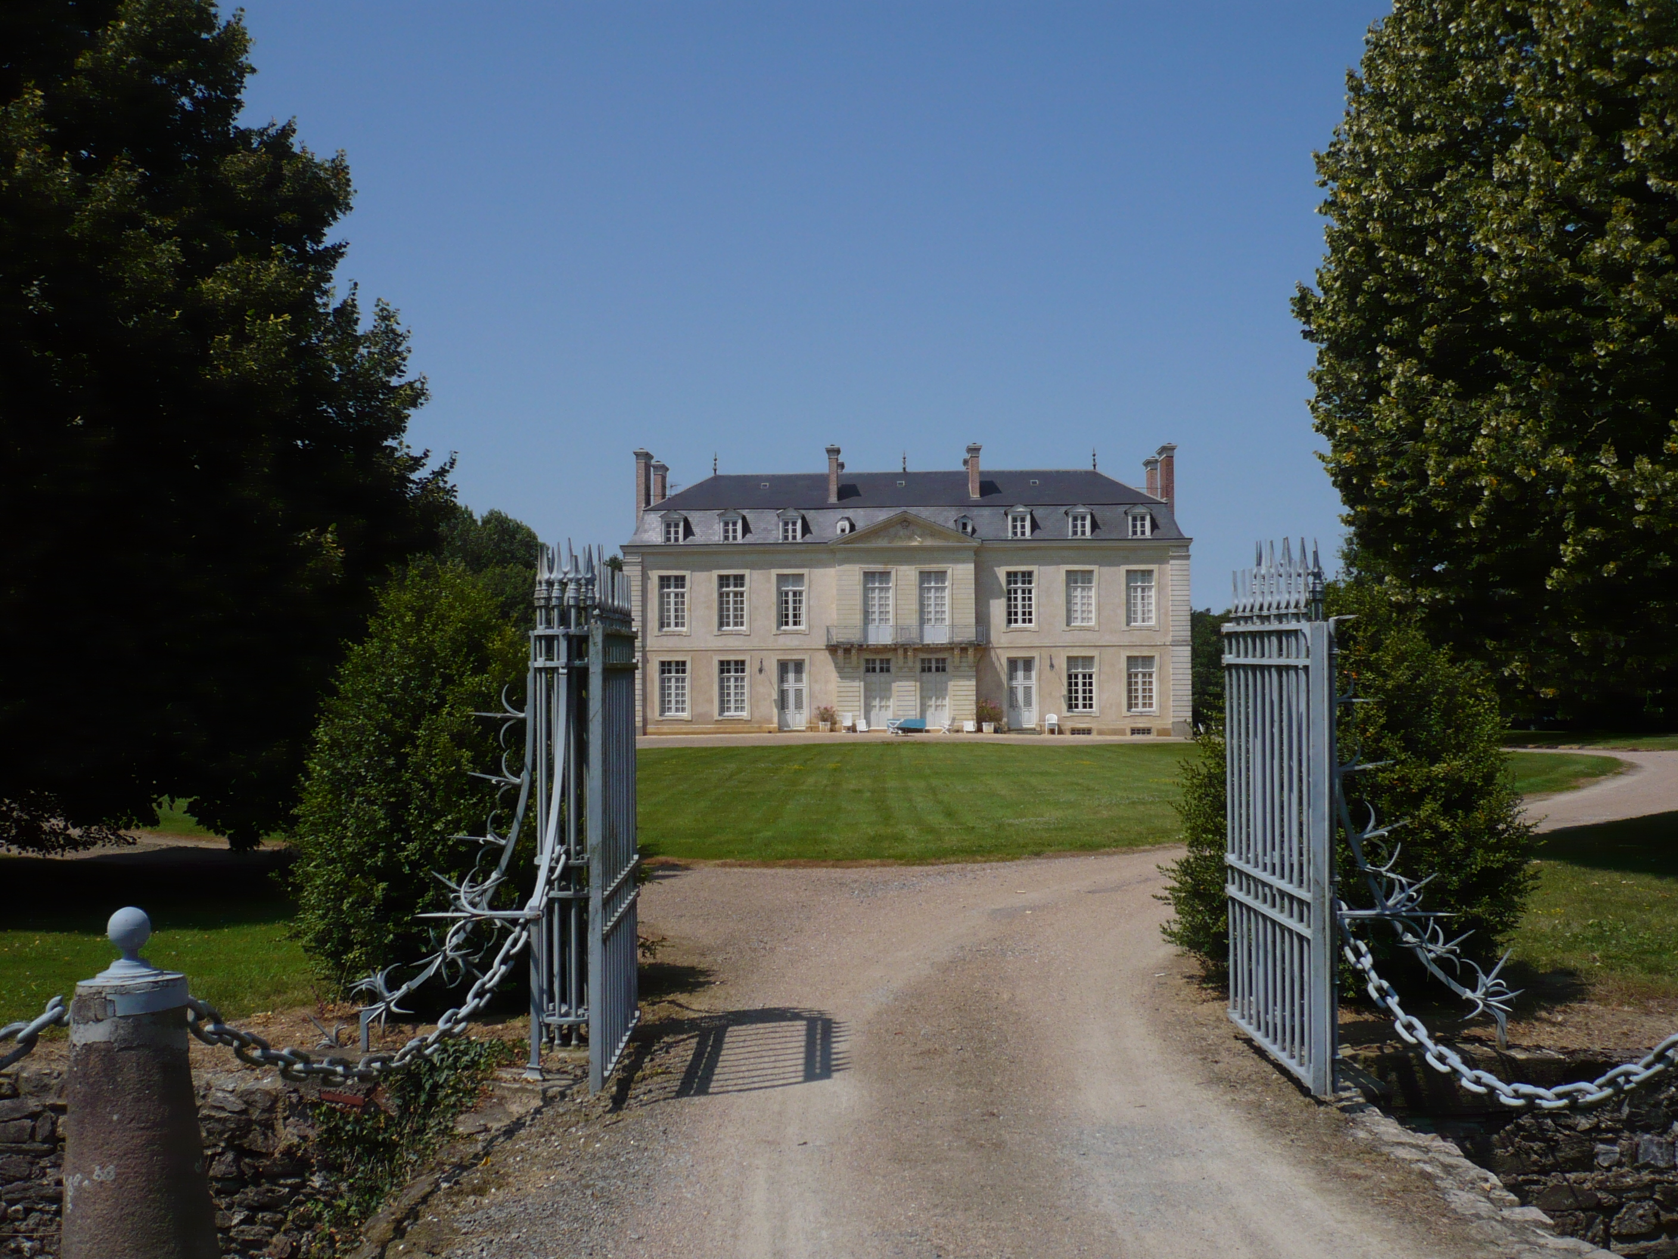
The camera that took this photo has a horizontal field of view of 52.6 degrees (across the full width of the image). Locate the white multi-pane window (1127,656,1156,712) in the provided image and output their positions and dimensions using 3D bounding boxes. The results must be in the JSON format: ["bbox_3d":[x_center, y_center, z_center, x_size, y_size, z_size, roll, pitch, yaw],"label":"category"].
[{"bbox_3d":[13.502,2.464,75.742,1.220,2.470,0.200,-1,-1,1],"label":"white multi-pane window"}]

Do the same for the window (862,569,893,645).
[{"bbox_3d":[1.804,-1.070,79.141,1.340,3.360,0.220,-1,-1,2],"label":"window"}]

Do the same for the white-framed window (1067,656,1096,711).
[{"bbox_3d":[10.824,2.454,75.804,1.220,2.470,0.200,-1,-1,1],"label":"white-framed window"}]

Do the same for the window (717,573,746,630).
[{"bbox_3d":[-5.083,-1.333,80.229,1.320,2.650,0.220,-1,-1,2],"label":"window"}]

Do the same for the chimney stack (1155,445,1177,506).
[{"bbox_3d":[15.255,-7.202,79.194,0.650,3.000,1.800,-1,-1,1],"label":"chimney stack"}]

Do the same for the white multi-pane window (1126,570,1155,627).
[{"bbox_3d":[14.087,-1.473,79.442,1.320,2.650,0.220,-1,-1,2],"label":"white multi-pane window"}]

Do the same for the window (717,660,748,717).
[{"bbox_3d":[-4.761,2.630,76.157,1.220,2.470,0.200,-1,-1,1],"label":"window"}]

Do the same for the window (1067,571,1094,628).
[{"bbox_3d":[11.311,-1.475,79.556,1.320,2.650,0.220,-1,-1,2],"label":"window"}]

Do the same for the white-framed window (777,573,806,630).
[{"bbox_3d":[-2.148,-1.212,76.173,1.220,2.470,0.200,-1,-1,1],"label":"white-framed window"}]

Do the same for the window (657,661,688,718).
[{"bbox_3d":[-7.847,2.791,80.282,1.320,2.650,0.220,-1,-1,2],"label":"window"}]

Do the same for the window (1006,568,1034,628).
[{"bbox_3d":[8.495,-1.447,79.672,1.320,2.650,0.220,-1,-1,2],"label":"window"}]

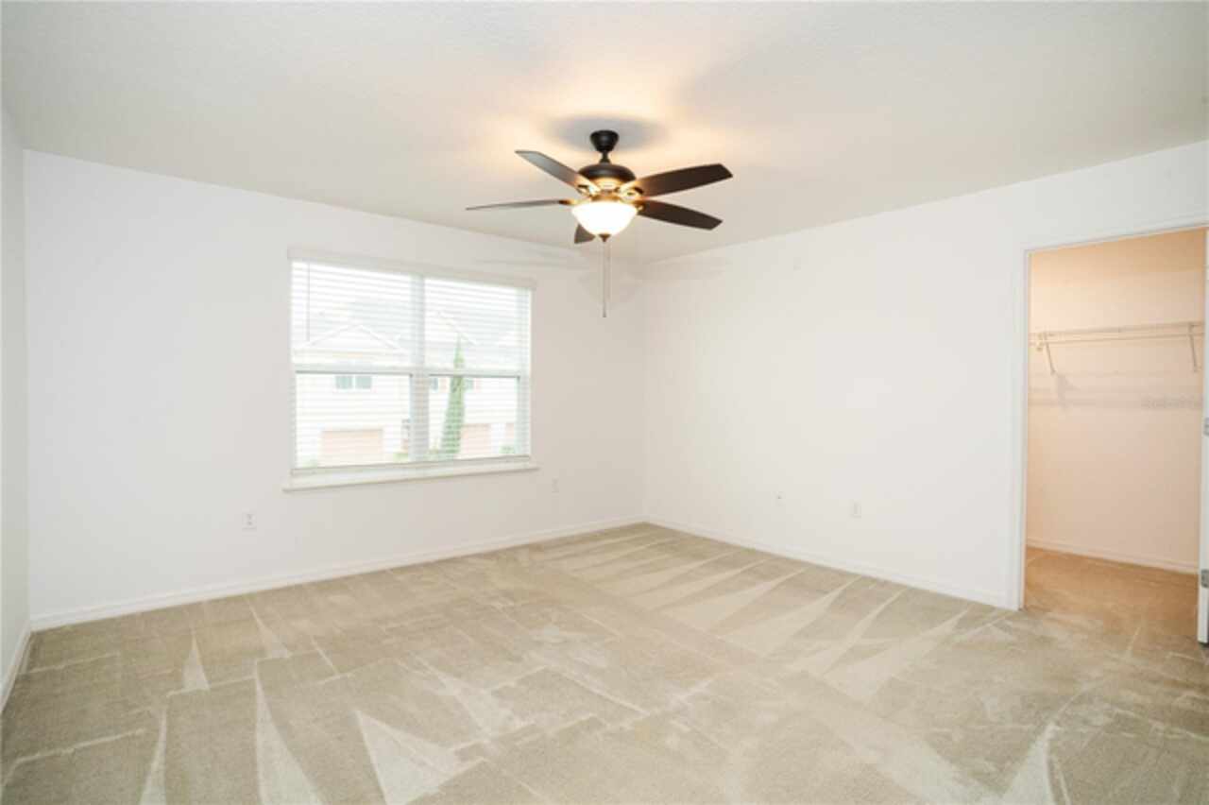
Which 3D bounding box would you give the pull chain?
[{"bbox_3d":[0.004,-0.575,2.650,0.025,0.370,0.020,0,1,0],"label":"pull chain"}]

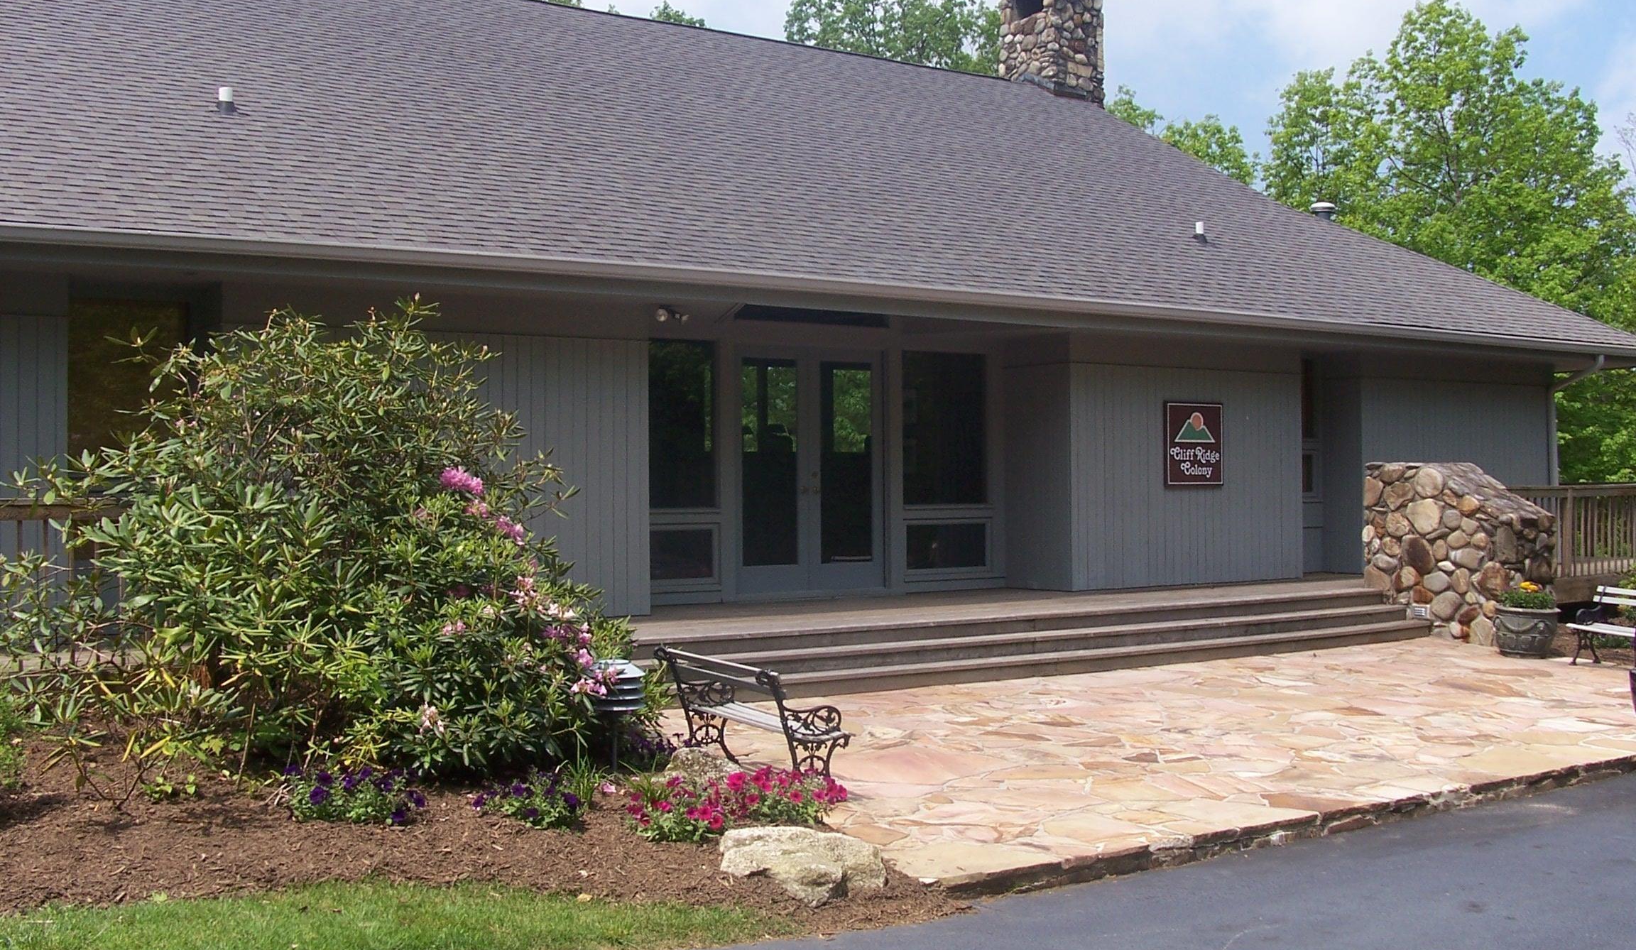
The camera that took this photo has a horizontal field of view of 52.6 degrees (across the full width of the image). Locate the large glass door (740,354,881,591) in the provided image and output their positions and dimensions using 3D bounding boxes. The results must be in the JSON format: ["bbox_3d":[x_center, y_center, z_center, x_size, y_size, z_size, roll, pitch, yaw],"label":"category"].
[{"bbox_3d":[-0.043,-0.029,16.760,1.782,2.414,0.090,0,0,-33],"label":"large glass door"}]

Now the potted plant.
[{"bbox_3d":[6.102,1.245,14.260,0.562,0.643,0.562,0,0,-33],"label":"potted plant"}]

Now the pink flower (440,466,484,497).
[{"bbox_3d":[-2.130,0.038,9.900,0.260,0.190,0.200,0,0,-12],"label":"pink flower"}]

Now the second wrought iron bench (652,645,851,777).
[{"bbox_3d":[-0.351,1.266,8.536,0.520,0.700,1.380,0,0,-27],"label":"second wrought iron bench"}]

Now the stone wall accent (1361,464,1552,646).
[{"bbox_3d":[6.211,0.724,15.926,1.026,1.696,1.534,0,0,-33],"label":"stone wall accent"}]

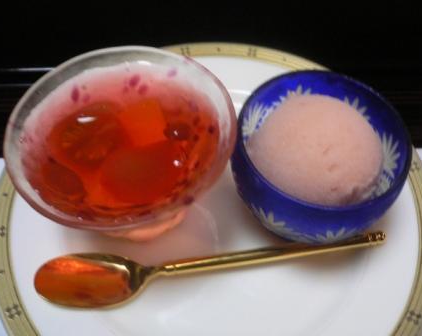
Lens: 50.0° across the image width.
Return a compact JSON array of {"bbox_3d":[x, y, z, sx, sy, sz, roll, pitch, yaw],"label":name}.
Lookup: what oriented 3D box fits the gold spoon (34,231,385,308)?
[{"bbox_3d":[0.001,0.043,0.207,0.163,0.018,0.026,-7,58,-2],"label":"gold spoon"}]

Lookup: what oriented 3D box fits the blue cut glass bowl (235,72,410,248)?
[{"bbox_3d":[0.050,-0.003,0.219,0.078,0.048,0.078,0,57,0],"label":"blue cut glass bowl"}]

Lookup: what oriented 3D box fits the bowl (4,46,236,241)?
[{"bbox_3d":[-0.037,-0.002,0.212,0.094,0.058,0.094,0,57,0],"label":"bowl"}]

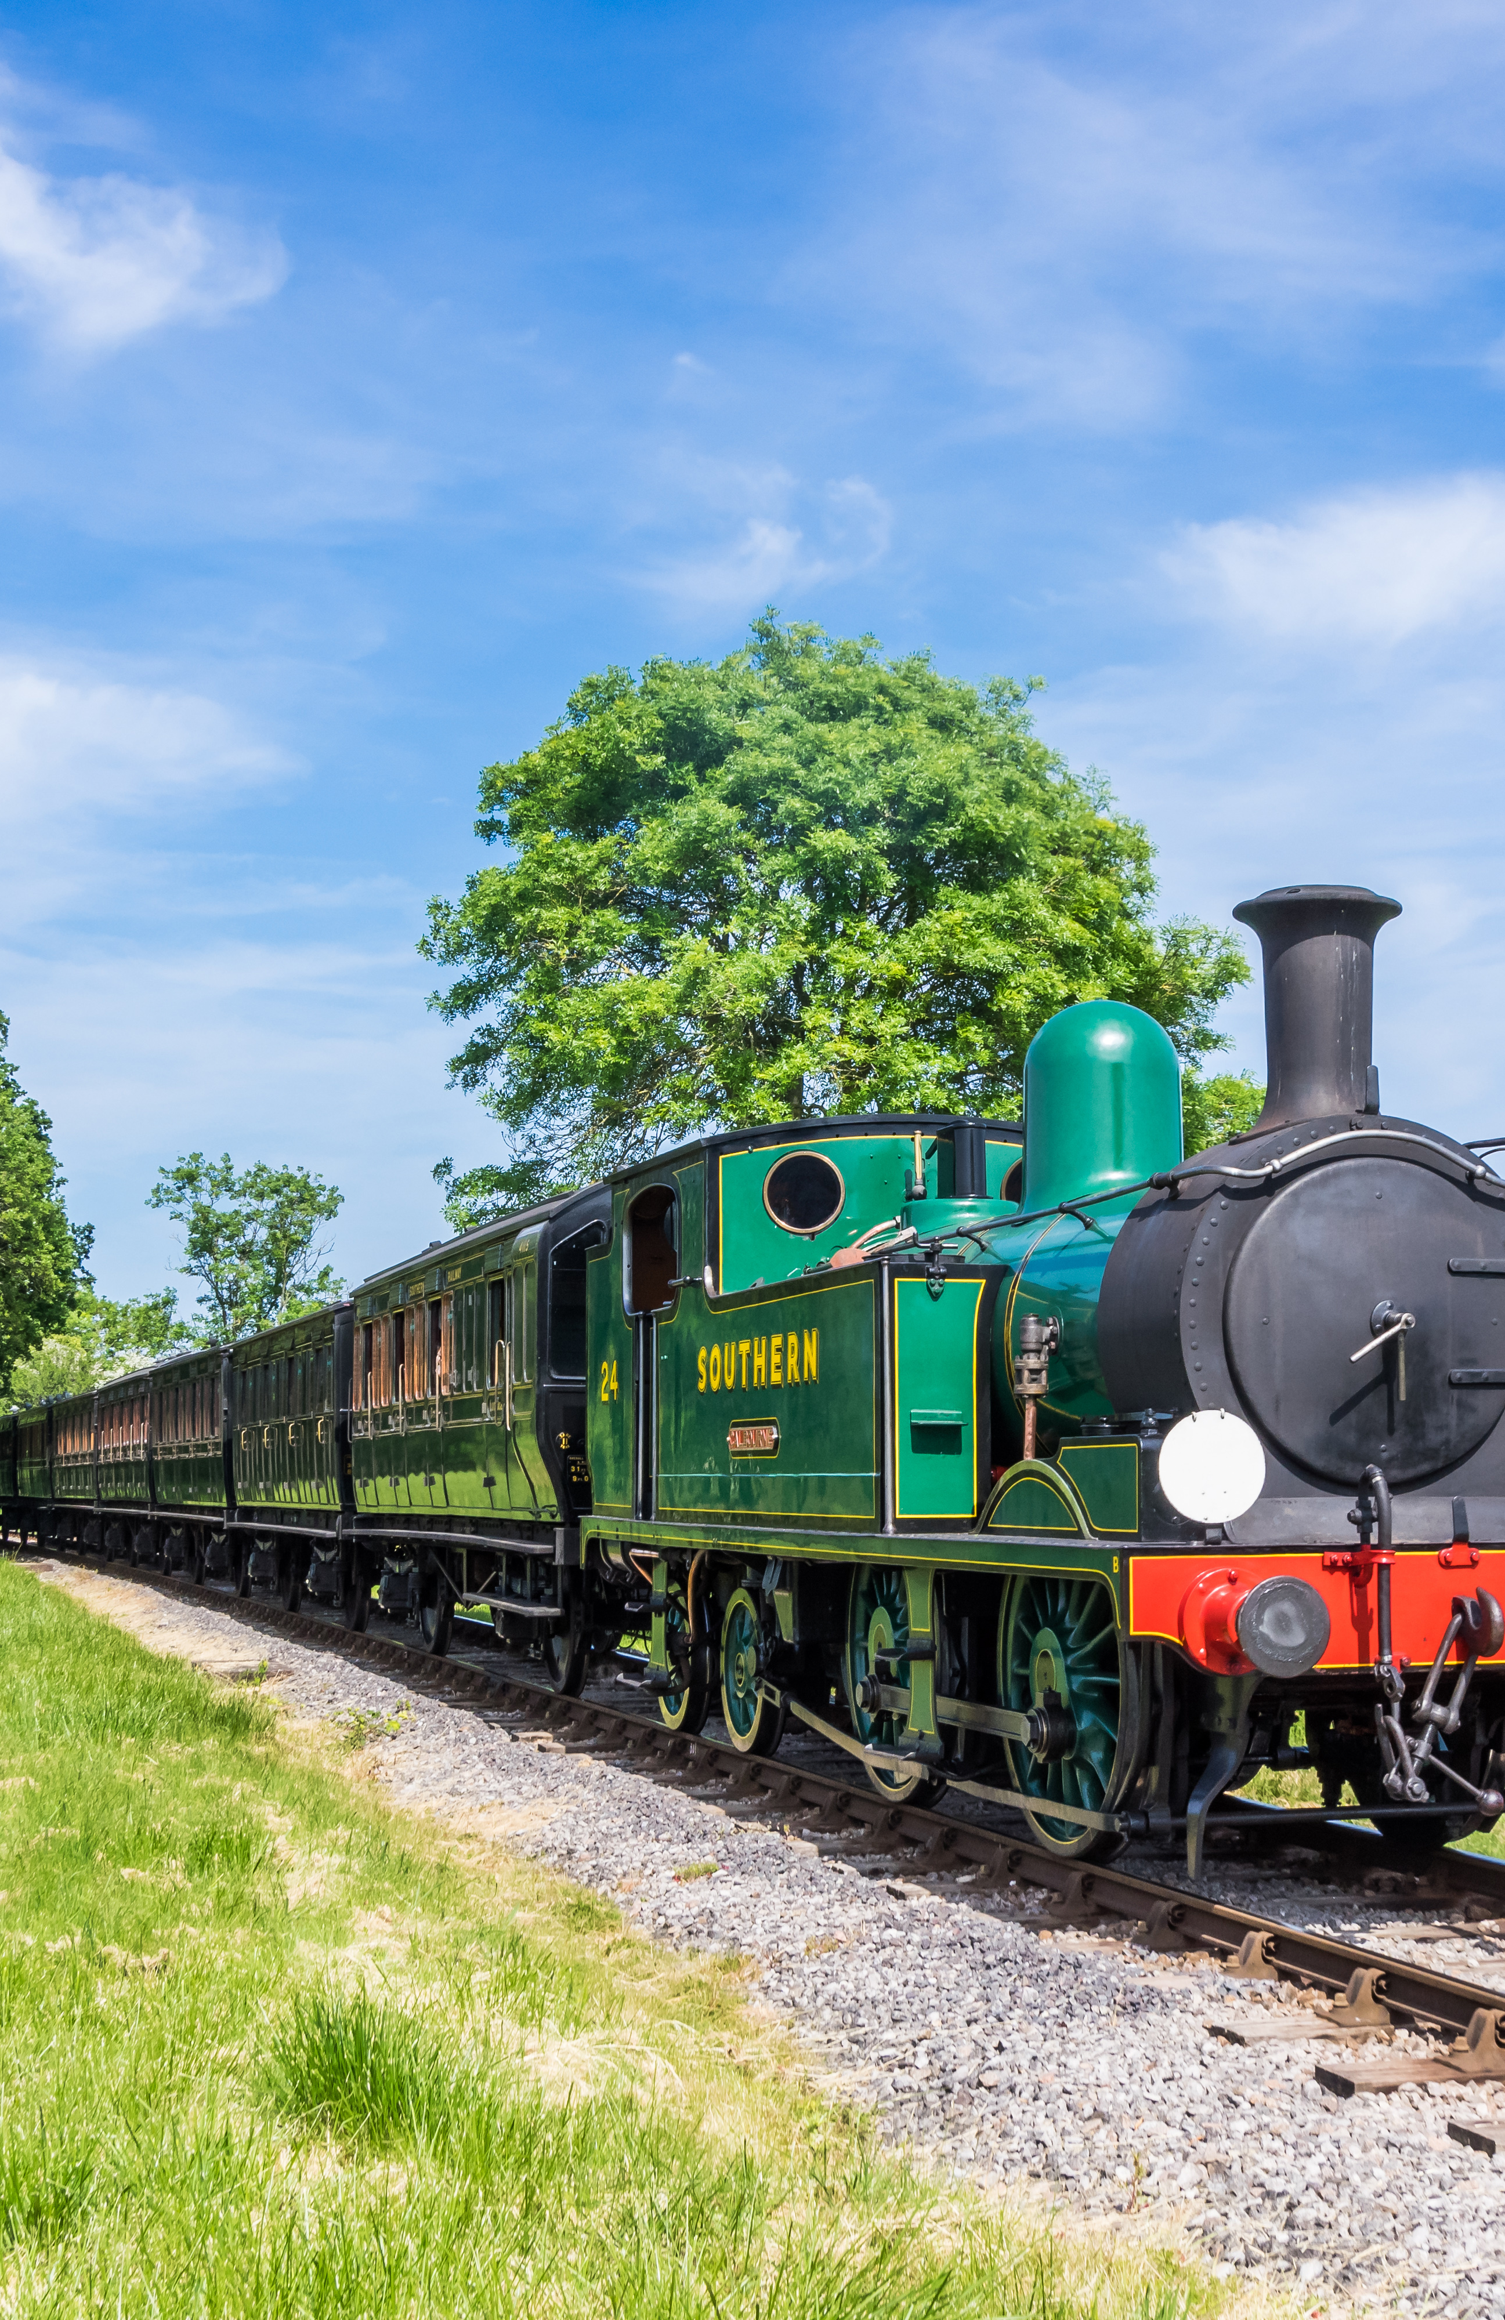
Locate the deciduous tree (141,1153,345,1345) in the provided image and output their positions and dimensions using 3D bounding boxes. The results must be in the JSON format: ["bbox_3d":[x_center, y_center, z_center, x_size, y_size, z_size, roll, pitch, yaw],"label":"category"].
[{"bbox_3d":[-13.014,4.870,76.925,5.040,10.220,4.790,1,-6,-10],"label":"deciduous tree"}]

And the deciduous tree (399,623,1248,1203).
[{"bbox_3d":[1.228,-0.511,41.792,11.650,14.520,11.070,0,-6,2],"label":"deciduous tree"}]

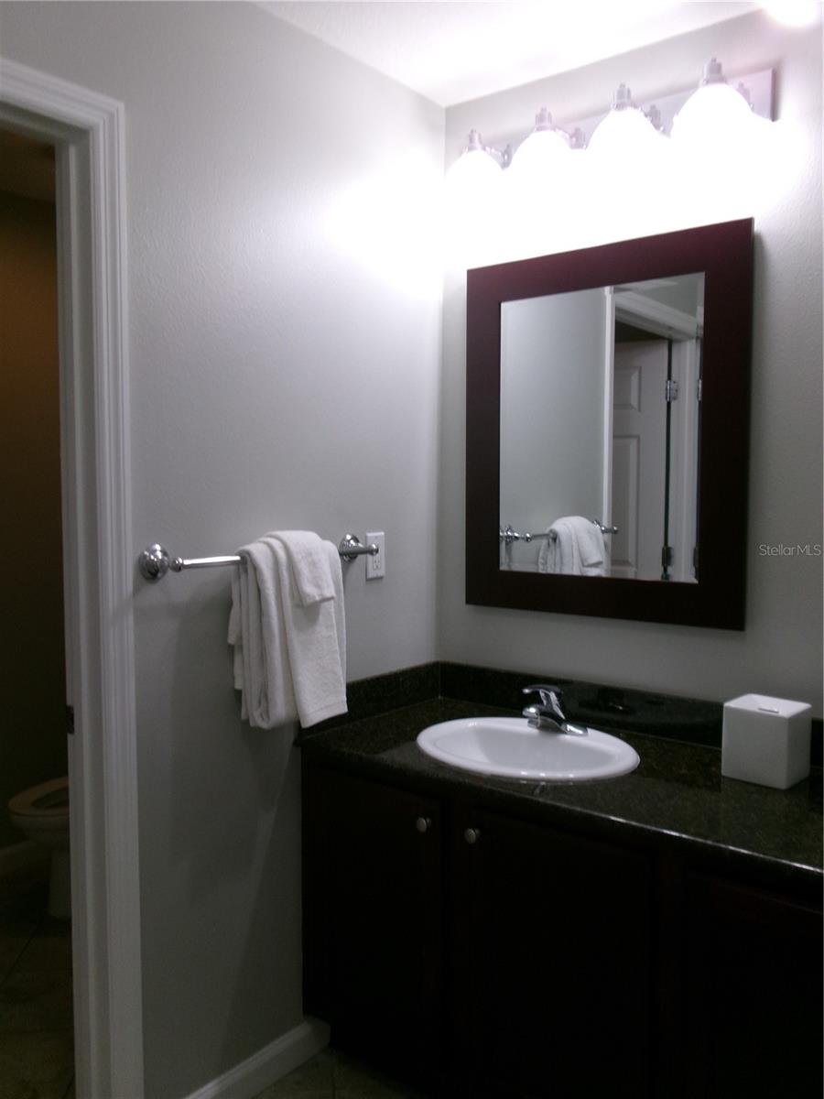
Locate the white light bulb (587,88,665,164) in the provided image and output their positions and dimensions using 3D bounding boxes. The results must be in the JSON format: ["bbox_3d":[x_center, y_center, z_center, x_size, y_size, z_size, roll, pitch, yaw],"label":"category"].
[{"bbox_3d":[0.480,-0.957,2.005,0.155,0.155,0.155,0,4,0],"label":"white light bulb"}]

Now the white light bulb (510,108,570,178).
[{"bbox_3d":[0.309,-0.974,2.135,0.155,0.155,0.155,0,4,0],"label":"white light bulb"}]

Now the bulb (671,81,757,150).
[{"bbox_3d":[0.640,-0.919,1.884,0.155,0.155,0.155,3,5,38],"label":"bulb"}]

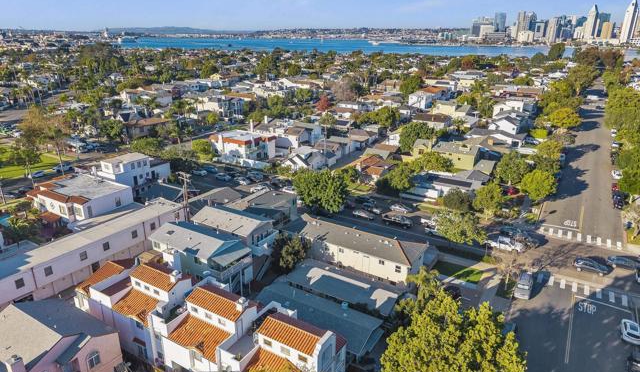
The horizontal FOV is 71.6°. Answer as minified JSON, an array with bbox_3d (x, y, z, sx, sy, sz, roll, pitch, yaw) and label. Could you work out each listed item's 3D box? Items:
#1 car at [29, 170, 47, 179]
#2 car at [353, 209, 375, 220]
[{"bbox_3d":[-67.898,-2.711,106.636,1.800,1.450,4.500,11,22,29],"label":"car"},{"bbox_3d":[8.355,5.160,84.209,4.500,1.450,1.800,10,21,26],"label":"car"}]

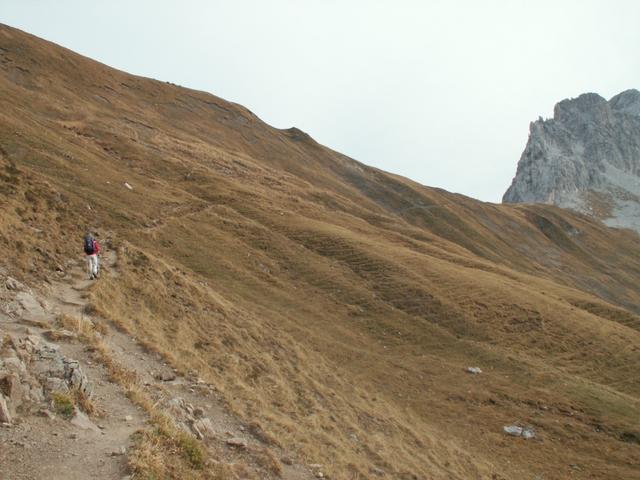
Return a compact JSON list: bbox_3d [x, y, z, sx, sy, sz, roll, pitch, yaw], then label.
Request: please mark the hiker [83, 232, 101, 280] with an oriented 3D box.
[{"bbox_3d":[-8.250,0.600,23.400,0.570,1.720,0.520,0,0,3],"label":"hiker"}]

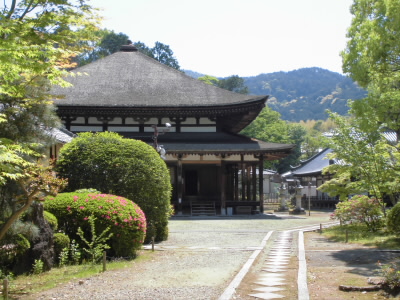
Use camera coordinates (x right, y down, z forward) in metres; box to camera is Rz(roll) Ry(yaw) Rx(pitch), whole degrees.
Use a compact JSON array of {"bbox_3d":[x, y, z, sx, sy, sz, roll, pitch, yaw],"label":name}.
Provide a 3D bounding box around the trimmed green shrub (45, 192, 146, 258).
[{"bbox_3d":[-2.629,1.821,14.203,2.600,1.550,2.300,0,-4,0],"label":"trimmed green shrub"}]

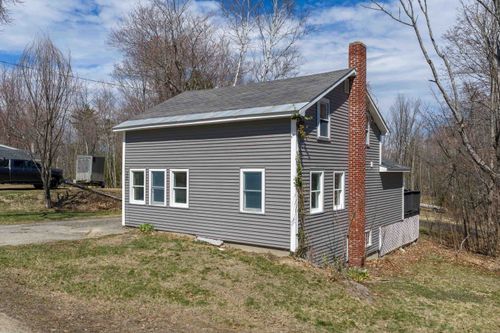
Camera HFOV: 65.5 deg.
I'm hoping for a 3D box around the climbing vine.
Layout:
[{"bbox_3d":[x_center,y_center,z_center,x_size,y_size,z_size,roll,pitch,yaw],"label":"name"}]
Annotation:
[{"bbox_3d":[1.446,0.513,10.642,0.300,3.956,0.520,0,-1,37],"label":"climbing vine"}]

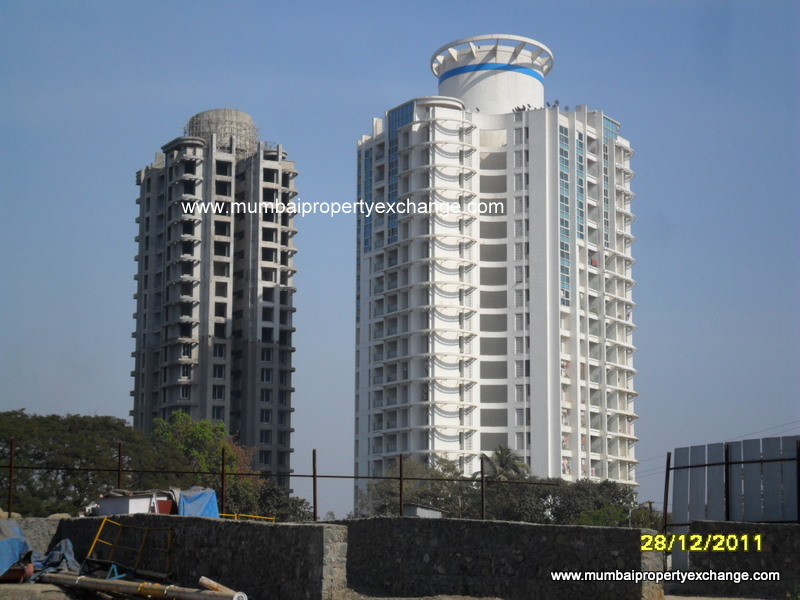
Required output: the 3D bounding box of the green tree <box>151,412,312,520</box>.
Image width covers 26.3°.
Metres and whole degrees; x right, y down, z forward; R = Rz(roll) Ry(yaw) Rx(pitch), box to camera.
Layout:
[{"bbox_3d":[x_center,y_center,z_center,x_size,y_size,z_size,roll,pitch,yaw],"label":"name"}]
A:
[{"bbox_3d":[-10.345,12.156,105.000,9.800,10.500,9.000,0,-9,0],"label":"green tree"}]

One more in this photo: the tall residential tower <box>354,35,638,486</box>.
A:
[{"bbox_3d":[12.435,1.499,226.684,37.200,70.000,32.600,0,-9,1],"label":"tall residential tower"}]

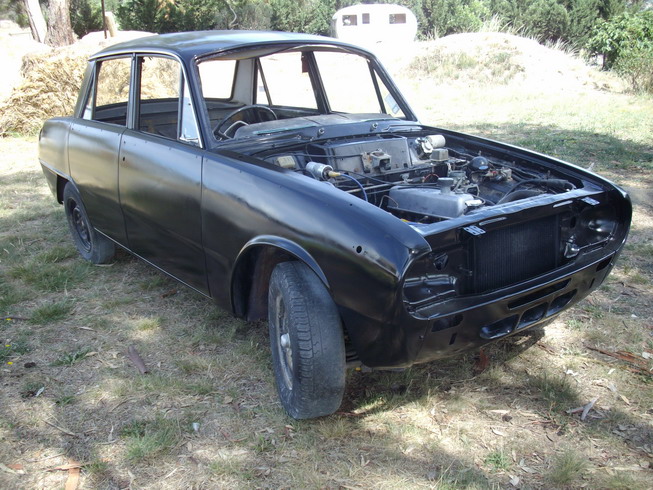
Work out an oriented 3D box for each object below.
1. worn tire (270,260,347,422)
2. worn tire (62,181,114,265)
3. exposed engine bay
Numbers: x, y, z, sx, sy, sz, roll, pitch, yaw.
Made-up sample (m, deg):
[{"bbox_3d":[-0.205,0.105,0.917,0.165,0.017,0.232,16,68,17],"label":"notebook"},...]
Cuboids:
[{"bbox_3d":[-0.085,0.355,2.621,0.165,0.585,0.585,-7,18,-17],"label":"worn tire"},{"bbox_3d":[-1.512,-0.160,4.484,0.165,0.585,0.585,-14,20,-34],"label":"worn tire"},{"bbox_3d":[0.342,-0.161,2.906,1.080,0.430,1.050,-14,20,-34],"label":"exposed engine bay"}]

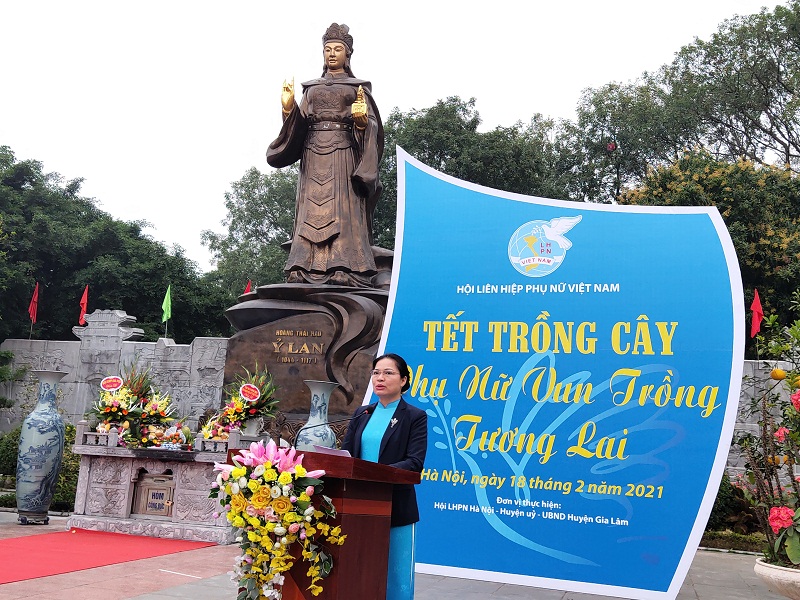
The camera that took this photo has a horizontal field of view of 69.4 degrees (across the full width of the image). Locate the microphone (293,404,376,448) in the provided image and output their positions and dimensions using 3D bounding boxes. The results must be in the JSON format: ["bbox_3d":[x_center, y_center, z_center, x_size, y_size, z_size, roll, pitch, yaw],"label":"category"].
[{"bbox_3d":[-0.323,0.624,2.850,0.420,0.250,0.060,6,-9,-25],"label":"microphone"}]

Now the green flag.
[{"bbox_3d":[-3.475,0.052,8.600,0.180,0.550,0.100,0,-8,15],"label":"green flag"}]

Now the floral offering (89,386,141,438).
[{"bbox_3d":[-2.866,1.129,5.800,0.500,0.520,0.420,0,-8,15],"label":"floral offering"}]

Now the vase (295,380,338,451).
[{"bbox_3d":[-0.788,1.517,5.553,0.420,1.430,0.420,0,-8,15],"label":"vase"}]

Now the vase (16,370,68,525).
[{"bbox_3d":[-3.563,1.442,5.770,0.450,1.450,0.450,0,-8,15],"label":"vase"}]

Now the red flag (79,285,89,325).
[{"bbox_3d":[-4.875,0.069,8.900,0.170,0.570,0.100,0,-8,15],"label":"red flag"}]

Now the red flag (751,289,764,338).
[{"bbox_3d":[4.084,0.154,6.600,0.160,0.560,0.100,0,-8,15],"label":"red flag"}]

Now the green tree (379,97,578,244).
[{"bbox_3d":[2.140,-1.137,16.341,6.000,9.800,5.500,0,-8,15],"label":"green tree"}]

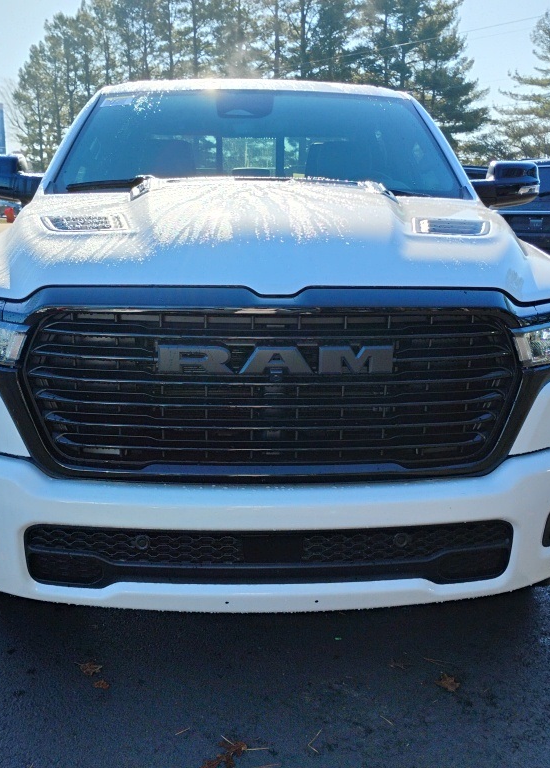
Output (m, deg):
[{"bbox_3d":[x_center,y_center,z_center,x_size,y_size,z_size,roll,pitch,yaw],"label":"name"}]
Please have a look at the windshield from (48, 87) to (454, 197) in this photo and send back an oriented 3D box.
[{"bbox_3d":[-0.062,-1.075,3.598,1.670,0.170,0.930,0,46,-2],"label":"windshield"}]

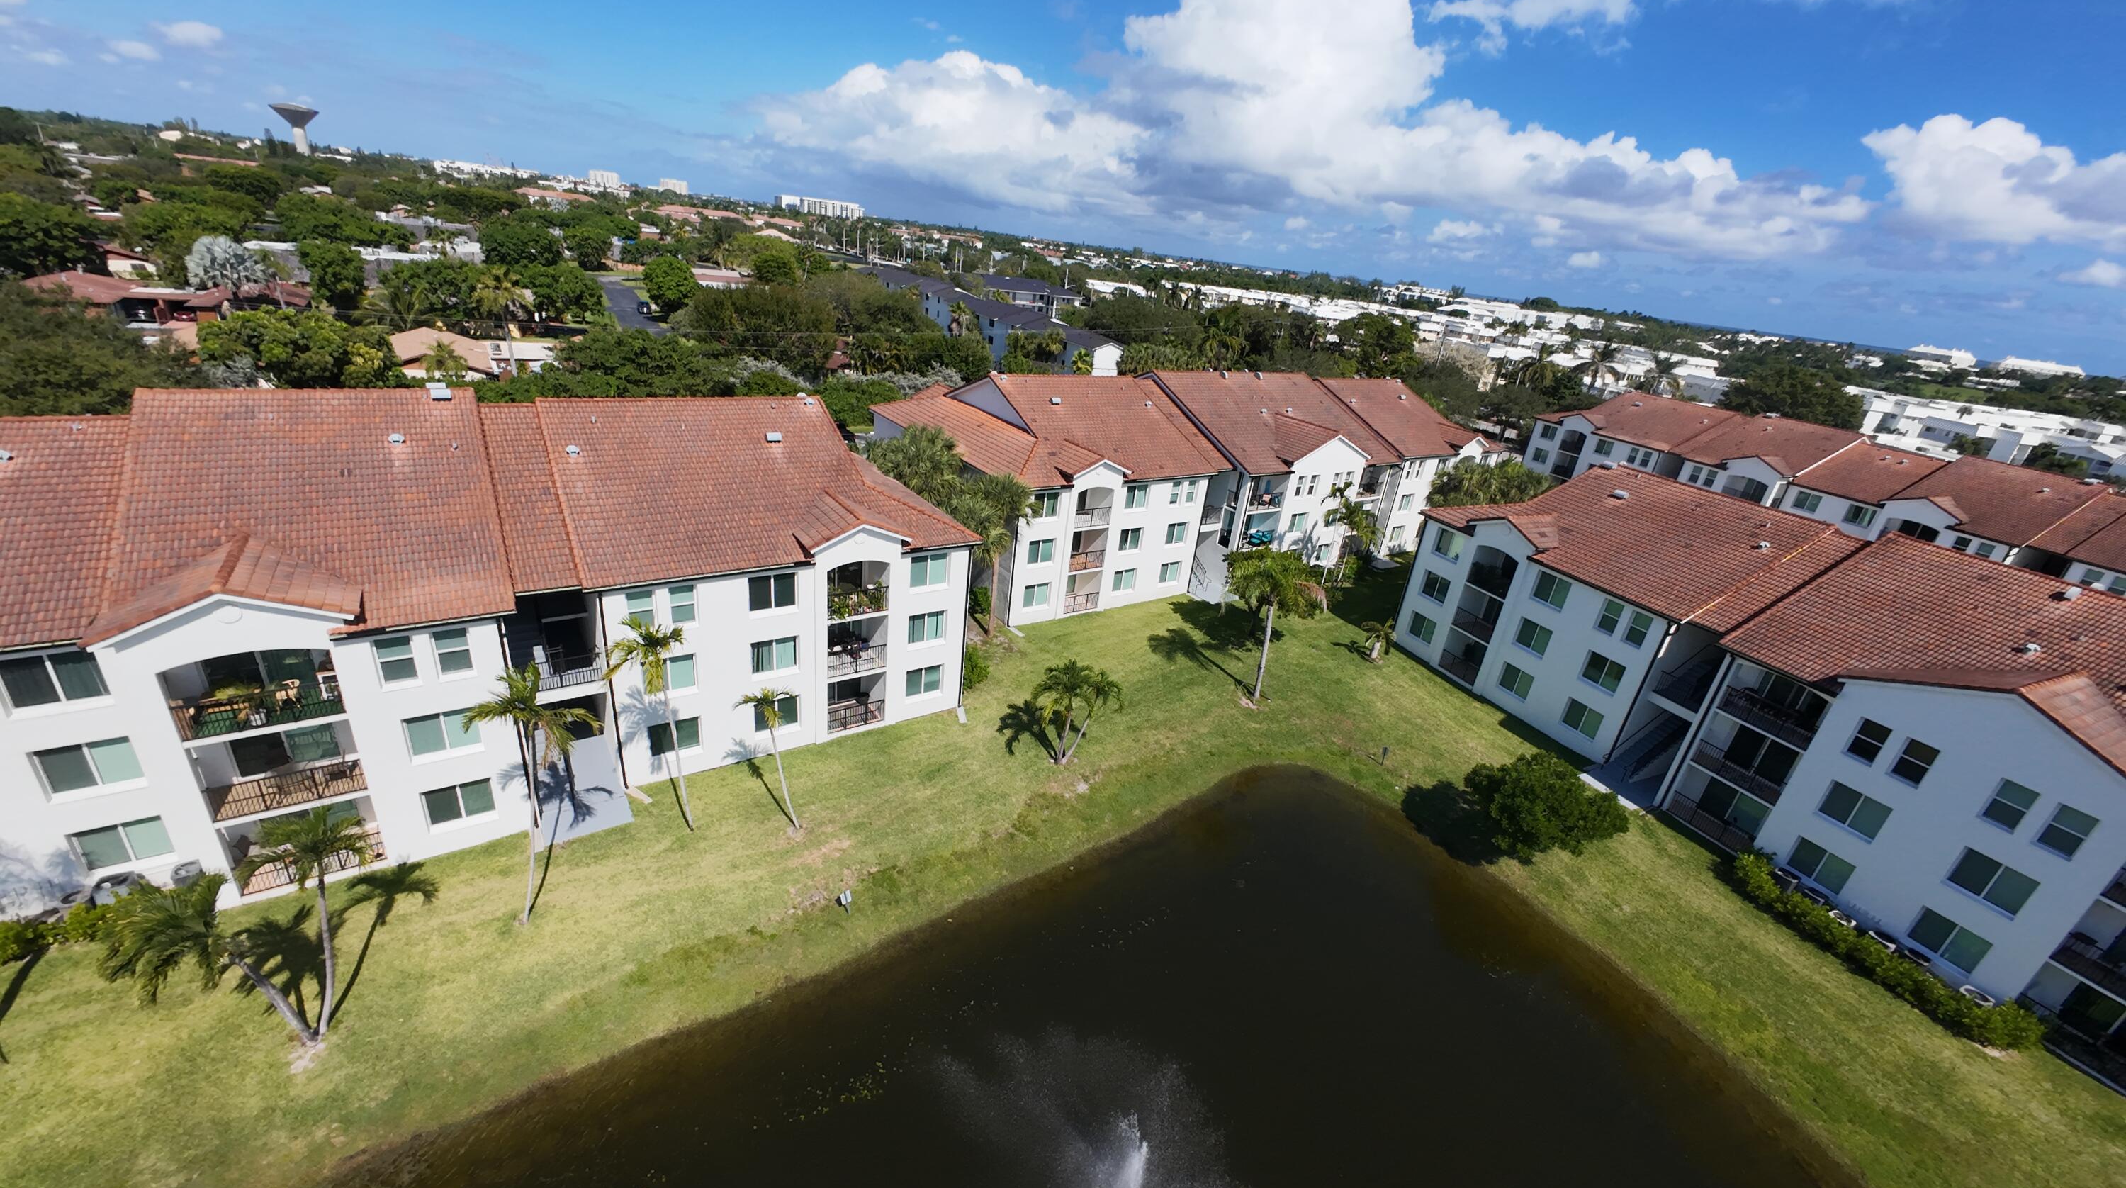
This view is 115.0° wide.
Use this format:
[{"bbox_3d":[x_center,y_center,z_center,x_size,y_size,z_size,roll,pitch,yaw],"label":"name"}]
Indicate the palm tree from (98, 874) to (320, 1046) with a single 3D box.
[{"bbox_3d":[-20.438,9.675,17.083,3.500,5.700,3.700,21,27,27],"label":"palm tree"}]

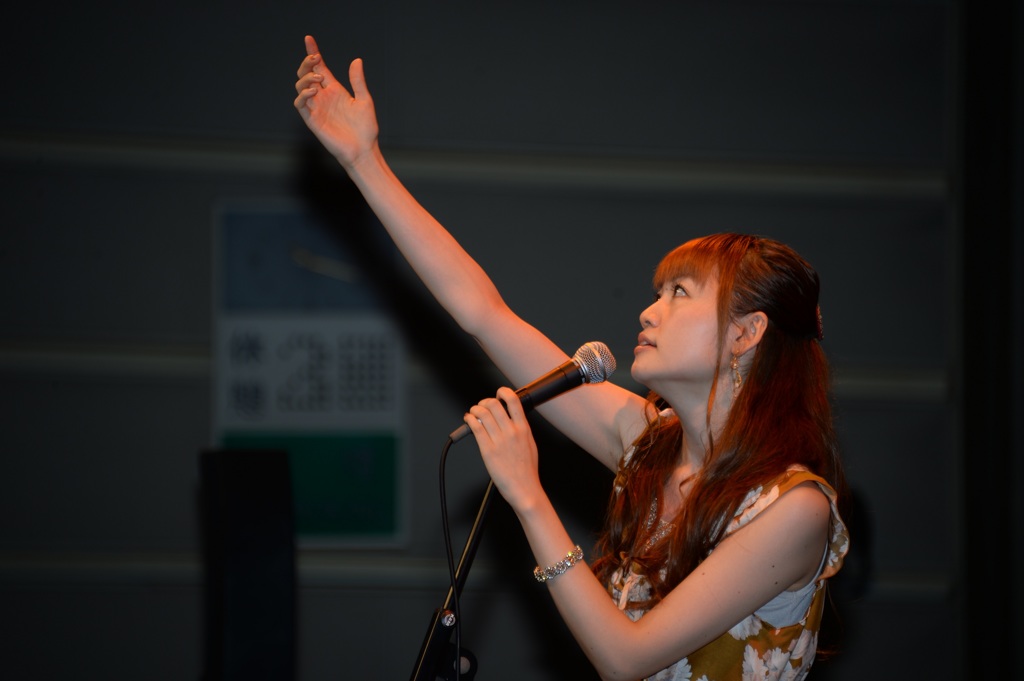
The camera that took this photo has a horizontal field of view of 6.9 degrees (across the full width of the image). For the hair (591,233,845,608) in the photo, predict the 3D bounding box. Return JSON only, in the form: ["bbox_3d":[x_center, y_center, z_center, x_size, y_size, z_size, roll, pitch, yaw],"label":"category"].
[{"bbox_3d":[0.249,0.097,10.300,0.280,0.450,0.230,2,-5,-22],"label":"hair"}]

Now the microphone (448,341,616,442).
[{"bbox_3d":[0.024,0.067,10.250,0.215,0.052,0.052,-28,12,-13],"label":"microphone"}]

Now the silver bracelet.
[{"bbox_3d":[0.056,0.266,10.220,0.065,0.015,0.057,-29,14,0],"label":"silver bracelet"}]

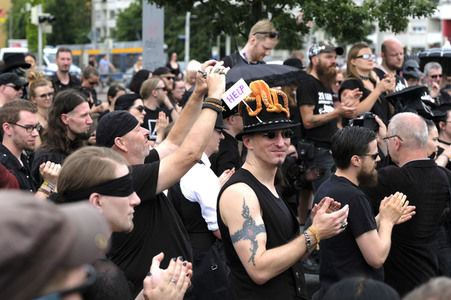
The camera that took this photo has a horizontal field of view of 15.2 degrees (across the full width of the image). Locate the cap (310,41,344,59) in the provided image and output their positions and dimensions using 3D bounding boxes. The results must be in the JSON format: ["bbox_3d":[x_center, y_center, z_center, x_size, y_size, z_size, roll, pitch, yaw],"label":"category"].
[{"bbox_3d":[0.761,-0.759,12.800,0.270,0.135,0.180,2,5,23],"label":"cap"}]

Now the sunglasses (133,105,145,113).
[{"bbox_3d":[-0.581,-0.276,11.100,0.130,0.047,0.140,2,5,21],"label":"sunglasses"}]

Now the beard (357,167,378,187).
[{"bbox_3d":[0.616,0.112,7.300,0.100,0.095,0.130,0,5,-3],"label":"beard"}]

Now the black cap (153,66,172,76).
[{"bbox_3d":[-0.618,-0.771,16.700,0.230,0.115,0.180,2,5,24],"label":"black cap"}]

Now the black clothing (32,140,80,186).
[{"bbox_3d":[-0.762,0.245,8.200,0.300,0.620,0.480,2,5,28],"label":"black clothing"}]

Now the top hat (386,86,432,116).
[{"bbox_3d":[1.046,-0.264,9.500,0.290,0.170,0.280,-20,4,14],"label":"top hat"}]

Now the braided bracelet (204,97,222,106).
[{"bbox_3d":[-0.051,-0.207,7.200,0.072,0.032,0.063,9,8,-24],"label":"braided bracelet"}]

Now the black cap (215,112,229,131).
[{"bbox_3d":[-0.106,-0.170,9.400,0.290,0.130,0.240,1,5,6],"label":"black cap"}]

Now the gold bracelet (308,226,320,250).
[{"bbox_3d":[0.345,0.341,6.550,0.030,0.080,0.070,-31,0,6],"label":"gold bracelet"}]

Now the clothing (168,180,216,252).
[{"bbox_3d":[-0.161,0.289,8.500,0.270,0.520,0.400,-2,4,-21],"label":"clothing"}]

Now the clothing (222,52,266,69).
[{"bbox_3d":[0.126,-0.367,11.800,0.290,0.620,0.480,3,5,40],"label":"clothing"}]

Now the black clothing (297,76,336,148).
[{"bbox_3d":[0.748,-0.314,13.600,0.290,0.640,0.460,2,5,30],"label":"black clothing"}]

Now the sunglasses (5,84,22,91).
[{"bbox_3d":[-1.698,-0.499,13.500,0.150,0.045,0.145,1,4,13],"label":"sunglasses"}]

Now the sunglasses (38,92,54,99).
[{"bbox_3d":[-1.413,-0.429,13.300,0.140,0.045,0.130,-4,6,-37],"label":"sunglasses"}]

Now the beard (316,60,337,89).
[{"bbox_3d":[0.762,-0.570,12.750,0.130,0.205,0.140,2,5,23],"label":"beard"}]

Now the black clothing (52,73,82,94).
[{"bbox_3d":[-1.486,-0.463,15.800,0.450,0.550,0.250,-1,5,-14],"label":"black clothing"}]

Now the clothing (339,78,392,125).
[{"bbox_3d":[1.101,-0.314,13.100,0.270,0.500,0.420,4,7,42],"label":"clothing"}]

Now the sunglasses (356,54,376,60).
[{"bbox_3d":[1.117,-0.744,13.600,0.145,0.045,0.145,-3,5,-40],"label":"sunglasses"}]

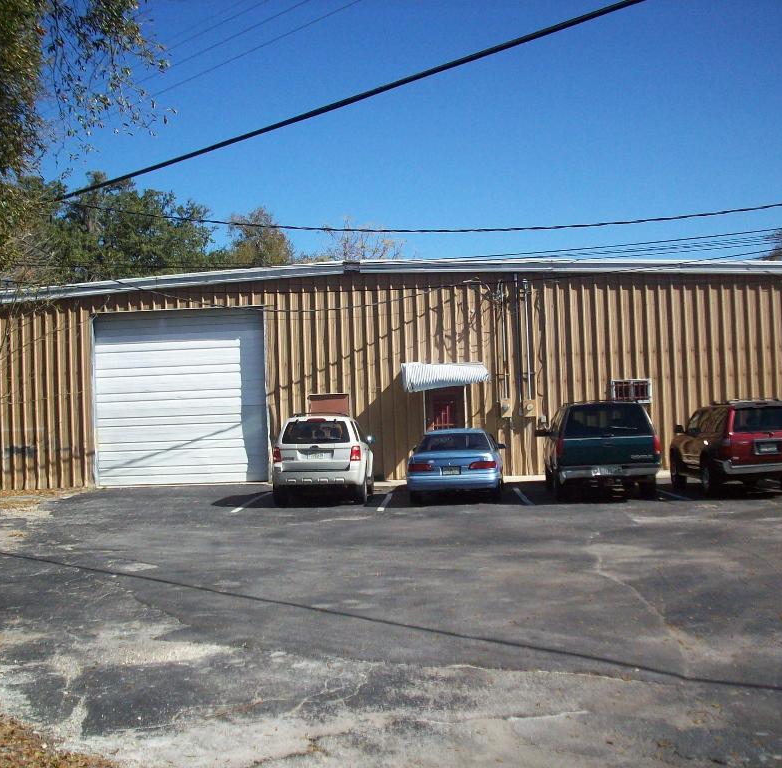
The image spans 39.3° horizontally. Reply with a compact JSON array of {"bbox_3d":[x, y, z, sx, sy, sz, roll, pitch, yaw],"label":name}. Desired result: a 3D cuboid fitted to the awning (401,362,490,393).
[{"bbox_3d":[1.286,-0.152,25.600,2.030,0.660,0.850,-2,-2,3],"label":"awning"}]

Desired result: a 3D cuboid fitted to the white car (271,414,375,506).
[{"bbox_3d":[-1.317,1.515,22.513,1.850,1.740,4.440,-2,-2,2],"label":"white car"}]

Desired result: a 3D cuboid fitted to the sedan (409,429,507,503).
[{"bbox_3d":[1.372,1.598,22.275,1.830,1.380,4.870,-2,-2,6],"label":"sedan"}]

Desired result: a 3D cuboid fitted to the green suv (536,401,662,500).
[{"bbox_3d":[4.125,1.273,21.950,1.990,1.830,5.020,-2,-2,5],"label":"green suv"}]

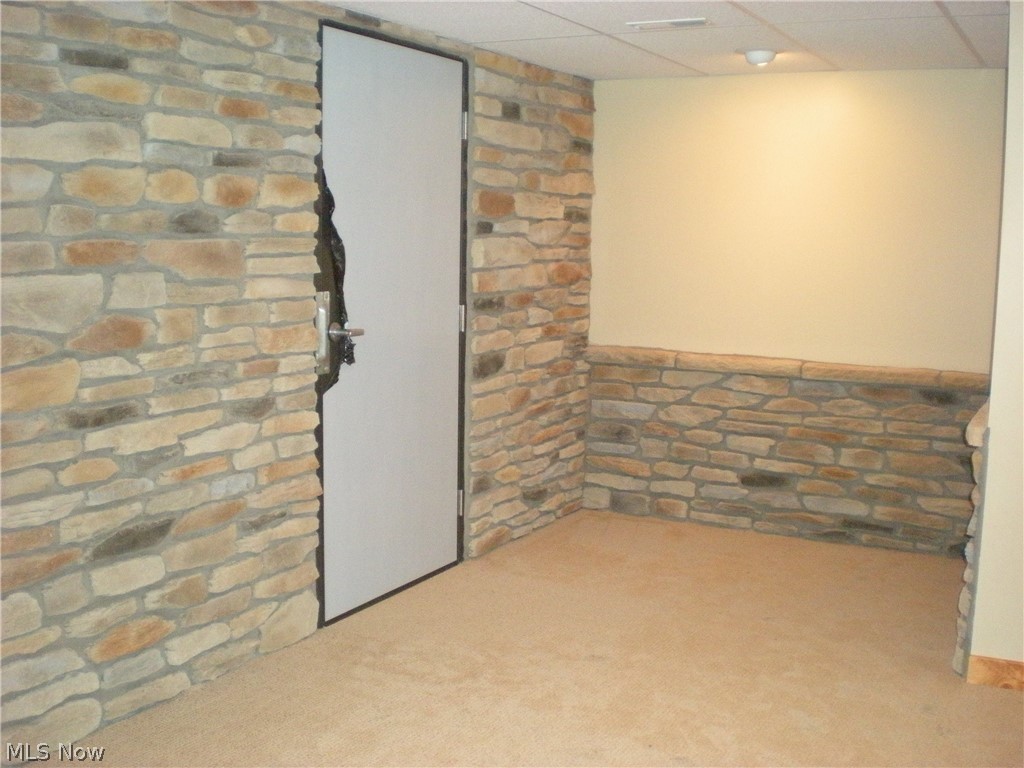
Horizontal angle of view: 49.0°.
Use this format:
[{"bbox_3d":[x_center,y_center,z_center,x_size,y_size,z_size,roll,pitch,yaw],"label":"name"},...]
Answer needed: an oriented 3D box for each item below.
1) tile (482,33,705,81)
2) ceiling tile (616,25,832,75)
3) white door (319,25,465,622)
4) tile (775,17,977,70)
[{"bbox_3d":[0.373,-1.406,4.872,0.590,0.020,1.210,5,9,28],"label":"tile"},{"bbox_3d":[0.905,-1.355,4.594,0.605,0.020,1.210,5,9,28],"label":"ceiling tile"},{"bbox_3d":[-0.466,-0.228,4.228,0.108,2.078,0.994,5,9,28],"label":"white door"},{"bbox_3d":[1.436,-1.304,4.316,0.588,0.020,1.210,5,9,28],"label":"tile"}]

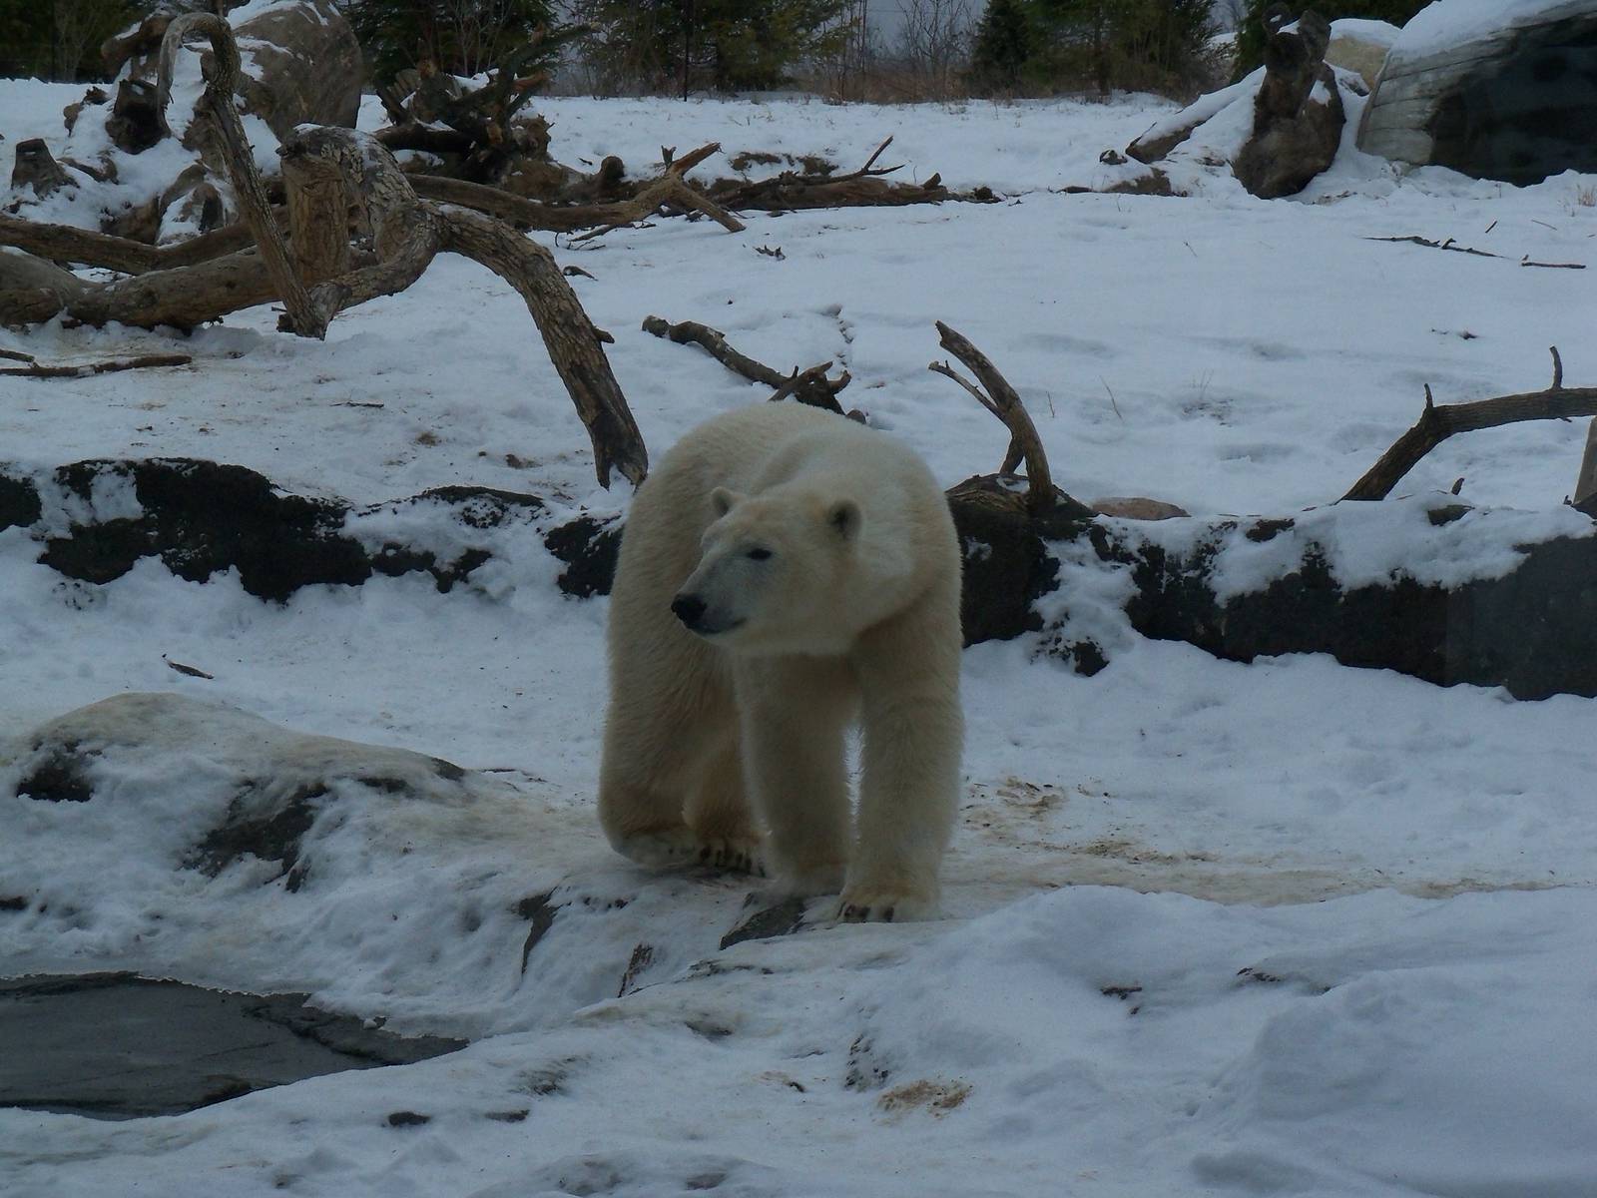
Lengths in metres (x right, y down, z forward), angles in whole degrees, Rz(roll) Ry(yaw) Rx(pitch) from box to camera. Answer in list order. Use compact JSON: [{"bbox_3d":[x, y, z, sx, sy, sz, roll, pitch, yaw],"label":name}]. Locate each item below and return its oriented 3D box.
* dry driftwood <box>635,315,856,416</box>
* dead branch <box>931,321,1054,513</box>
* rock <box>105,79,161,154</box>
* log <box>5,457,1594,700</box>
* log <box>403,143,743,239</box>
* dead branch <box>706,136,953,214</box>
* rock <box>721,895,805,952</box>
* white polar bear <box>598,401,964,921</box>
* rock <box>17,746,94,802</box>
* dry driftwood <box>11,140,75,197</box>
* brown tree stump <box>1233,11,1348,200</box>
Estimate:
[{"bbox_3d":[-0.221,-0.941,19.500,0.420,0.280,1.600,-3,8,-23],"label":"dry driftwood"},{"bbox_3d":[0.613,-0.578,15.500,0.370,0.600,0.300,0,8,0],"label":"dead branch"},{"bbox_3d":[-3.667,-2.663,27.000,0.310,0.420,0.310,0,8,0],"label":"rock"},{"bbox_3d":[-0.112,-0.099,15.800,5.500,0.500,0.650,3,8,21],"label":"log"},{"bbox_3d":[-1.251,-2.310,27.700,1.950,0.500,0.700,0,8,0],"label":"log"},{"bbox_3d":[0.209,-2.517,29.000,1.460,0.440,0.450,0,8,0],"label":"dead branch"},{"bbox_3d":[-0.077,0.720,10.900,0.190,0.110,0.140,0,8,0],"label":"rock"},{"bbox_3d":[-0.074,0.097,11.400,0.690,1.110,1.650,-2,8,-16],"label":"white polar bear"},{"bbox_3d":[-1.838,0.435,12.100,0.200,0.140,0.150,0,8,0],"label":"rock"},{"bbox_3d":[-4.170,-2.374,27.000,0.350,0.300,0.320,0,8,0],"label":"dry driftwood"},{"bbox_3d":[3.037,-3.077,30.300,0.680,1.150,0.620,0,8,0],"label":"brown tree stump"}]

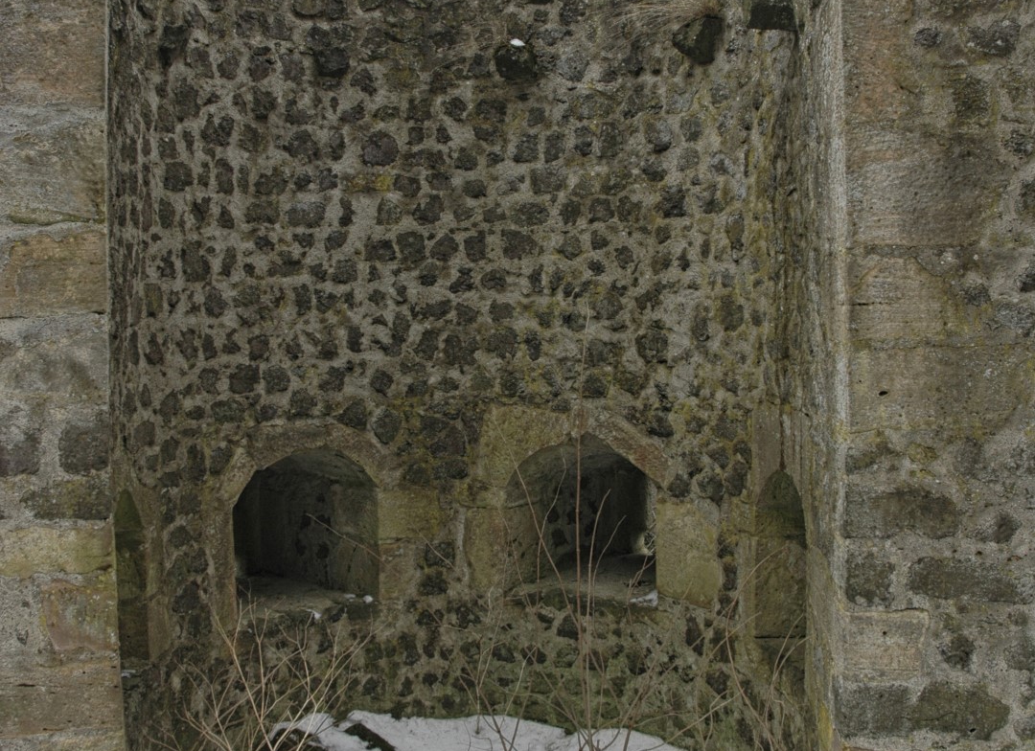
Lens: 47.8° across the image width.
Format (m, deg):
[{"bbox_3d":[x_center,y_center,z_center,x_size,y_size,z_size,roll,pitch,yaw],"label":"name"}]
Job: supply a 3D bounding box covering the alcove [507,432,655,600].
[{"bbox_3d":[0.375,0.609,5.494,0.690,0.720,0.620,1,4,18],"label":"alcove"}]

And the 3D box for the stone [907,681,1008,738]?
[{"bbox_3d":[1.285,0.973,3.475,0.284,0.162,0.150,0,4,0],"label":"stone"}]

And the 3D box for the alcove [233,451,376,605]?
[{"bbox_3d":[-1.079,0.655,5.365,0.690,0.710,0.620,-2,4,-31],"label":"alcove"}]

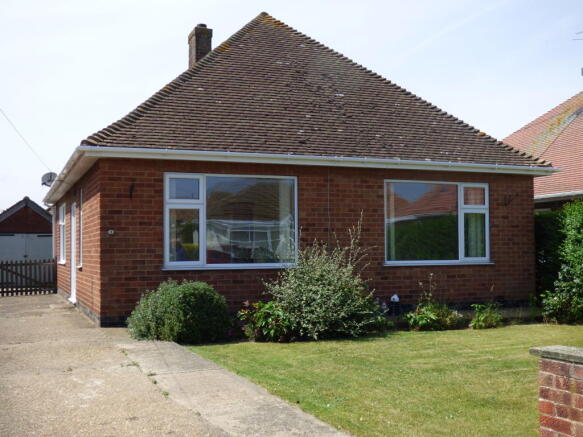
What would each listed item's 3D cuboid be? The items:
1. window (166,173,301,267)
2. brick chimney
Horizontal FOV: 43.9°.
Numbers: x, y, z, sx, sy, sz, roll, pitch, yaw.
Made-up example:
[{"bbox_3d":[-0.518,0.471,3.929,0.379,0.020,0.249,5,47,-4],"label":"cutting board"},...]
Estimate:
[{"bbox_3d":[-0.932,0.046,11.460,2.223,1.498,0.110,1,-3,-22],"label":"window"},{"bbox_3d":[-2.554,-4.710,20.240,0.486,1.303,0.788,1,-3,-22],"label":"brick chimney"}]

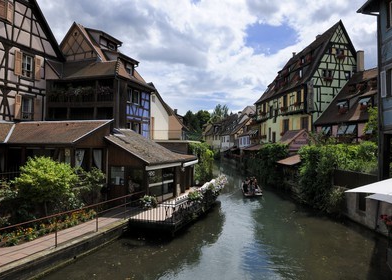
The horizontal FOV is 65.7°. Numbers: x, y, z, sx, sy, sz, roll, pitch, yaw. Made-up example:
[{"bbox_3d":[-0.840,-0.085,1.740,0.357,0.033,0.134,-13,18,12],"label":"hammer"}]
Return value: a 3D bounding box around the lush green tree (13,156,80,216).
[{"bbox_3d":[-6.776,2.125,13.931,2.900,2.700,2.600,1,-2,0],"label":"lush green tree"}]

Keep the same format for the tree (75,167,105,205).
[{"bbox_3d":[-5.330,2.411,15.023,1.450,2.100,1.350,1,-2,0],"label":"tree"}]

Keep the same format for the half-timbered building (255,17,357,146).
[{"bbox_3d":[14.023,-4.221,38.977,8.200,16.700,13.400,1,-2,-13],"label":"half-timbered building"}]

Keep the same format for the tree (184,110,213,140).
[{"bbox_3d":[0.714,-1.123,85.091,8.000,14.200,8.000,1,-2,0],"label":"tree"}]

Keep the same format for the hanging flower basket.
[{"bbox_3d":[-2.134,2.801,13.610,0.750,0.600,0.600,1,-2,-20],"label":"hanging flower basket"}]

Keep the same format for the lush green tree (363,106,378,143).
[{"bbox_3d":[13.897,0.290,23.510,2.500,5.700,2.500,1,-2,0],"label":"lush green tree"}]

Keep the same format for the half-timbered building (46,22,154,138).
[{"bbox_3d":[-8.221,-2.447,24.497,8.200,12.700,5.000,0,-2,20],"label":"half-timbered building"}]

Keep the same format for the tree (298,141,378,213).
[{"bbox_3d":[9.373,2.305,19.736,3.500,4.300,5.000,1,-2,-6],"label":"tree"}]

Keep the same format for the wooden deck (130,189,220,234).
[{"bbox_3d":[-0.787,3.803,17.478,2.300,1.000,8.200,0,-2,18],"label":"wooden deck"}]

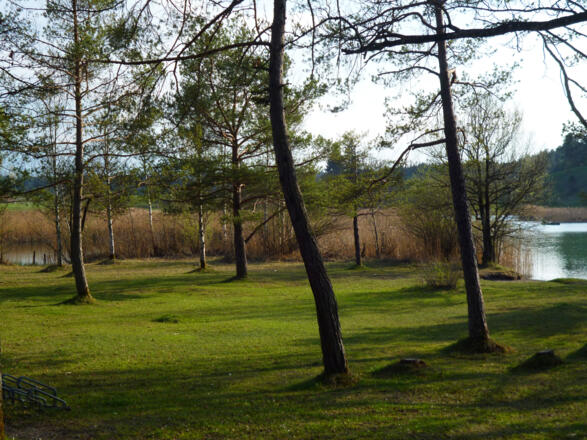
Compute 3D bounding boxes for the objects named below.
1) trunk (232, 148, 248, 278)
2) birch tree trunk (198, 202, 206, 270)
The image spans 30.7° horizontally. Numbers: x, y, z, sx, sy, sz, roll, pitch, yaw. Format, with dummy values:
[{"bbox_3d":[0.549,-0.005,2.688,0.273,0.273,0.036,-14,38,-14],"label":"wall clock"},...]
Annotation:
[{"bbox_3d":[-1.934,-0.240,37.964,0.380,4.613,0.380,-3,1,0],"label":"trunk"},{"bbox_3d":[-3.659,0.654,42.979,0.210,2.719,0.210,-2,1,0],"label":"birch tree trunk"}]

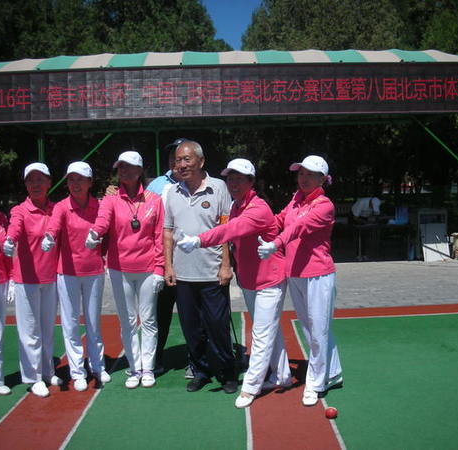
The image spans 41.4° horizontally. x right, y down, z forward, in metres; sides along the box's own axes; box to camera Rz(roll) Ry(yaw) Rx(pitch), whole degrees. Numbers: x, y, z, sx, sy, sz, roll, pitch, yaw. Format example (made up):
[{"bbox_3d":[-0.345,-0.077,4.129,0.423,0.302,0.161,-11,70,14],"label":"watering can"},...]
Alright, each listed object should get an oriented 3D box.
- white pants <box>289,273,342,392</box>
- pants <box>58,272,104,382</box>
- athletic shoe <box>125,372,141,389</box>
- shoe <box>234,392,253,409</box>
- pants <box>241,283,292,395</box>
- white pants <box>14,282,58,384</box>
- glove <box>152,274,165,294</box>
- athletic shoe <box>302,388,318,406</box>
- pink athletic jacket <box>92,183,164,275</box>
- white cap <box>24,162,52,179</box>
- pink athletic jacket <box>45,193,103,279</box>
[{"bbox_3d":[0.587,0.689,4.120,0.360,0.870,0.440,2,5,34],"label":"white pants"},{"bbox_3d":[-1.079,0.708,4.522,0.350,0.850,0.300,-2,4,-8],"label":"pants"},{"bbox_3d":[-0.695,1.125,4.492,0.090,0.090,0.245,-1,4,1],"label":"athletic shoe"},{"bbox_3d":[0.117,1.141,4.039,0.090,0.090,0.240,1,5,32],"label":"shoe"},{"bbox_3d":[0.254,0.707,4.117,0.340,0.820,0.420,2,5,33],"label":"pants"},{"bbox_3d":[-1.376,0.713,4.315,0.350,0.820,0.300,-2,5,-14],"label":"white pants"},{"bbox_3d":[-0.501,0.428,4.314,0.090,0.155,0.080,-1,4,-3],"label":"glove"},{"bbox_3d":[0.531,1.098,3.976,0.095,0.100,0.240,0,4,12],"label":"athletic shoe"},{"bbox_3d":[-0.729,0.025,4.380,0.490,0.660,0.420,-1,4,3],"label":"pink athletic jacket"},{"bbox_3d":[-1.357,-0.383,4.301,0.180,0.120,0.250,-2,4,-5],"label":"white cap"},{"bbox_3d":[-1.078,0.075,4.325,0.410,0.610,0.480,-2,4,-4],"label":"pink athletic jacket"}]

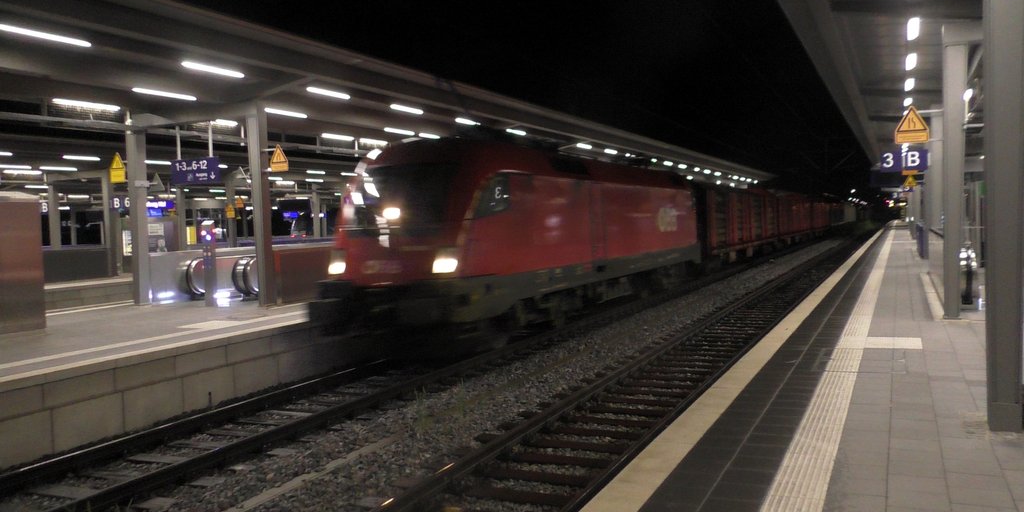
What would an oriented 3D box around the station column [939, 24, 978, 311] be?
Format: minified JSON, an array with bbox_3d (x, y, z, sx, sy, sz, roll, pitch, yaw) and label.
[{"bbox_3d":[6.179,-1.194,11.380,0.340,4.080,0.290,-1,3,25],"label":"station column"}]

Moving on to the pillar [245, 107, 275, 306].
[{"bbox_3d":[-5.110,-1.012,16.650,0.320,4.070,0.280,-1,3,25],"label":"pillar"}]

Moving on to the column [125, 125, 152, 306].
[{"bbox_3d":[-8.345,-0.907,18.250,0.320,4.000,0.280,-1,3,25],"label":"column"}]

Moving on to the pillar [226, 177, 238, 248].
[{"bbox_3d":[-12.748,-1.617,37.100,0.320,4.000,0.290,-1,3,25],"label":"pillar"}]

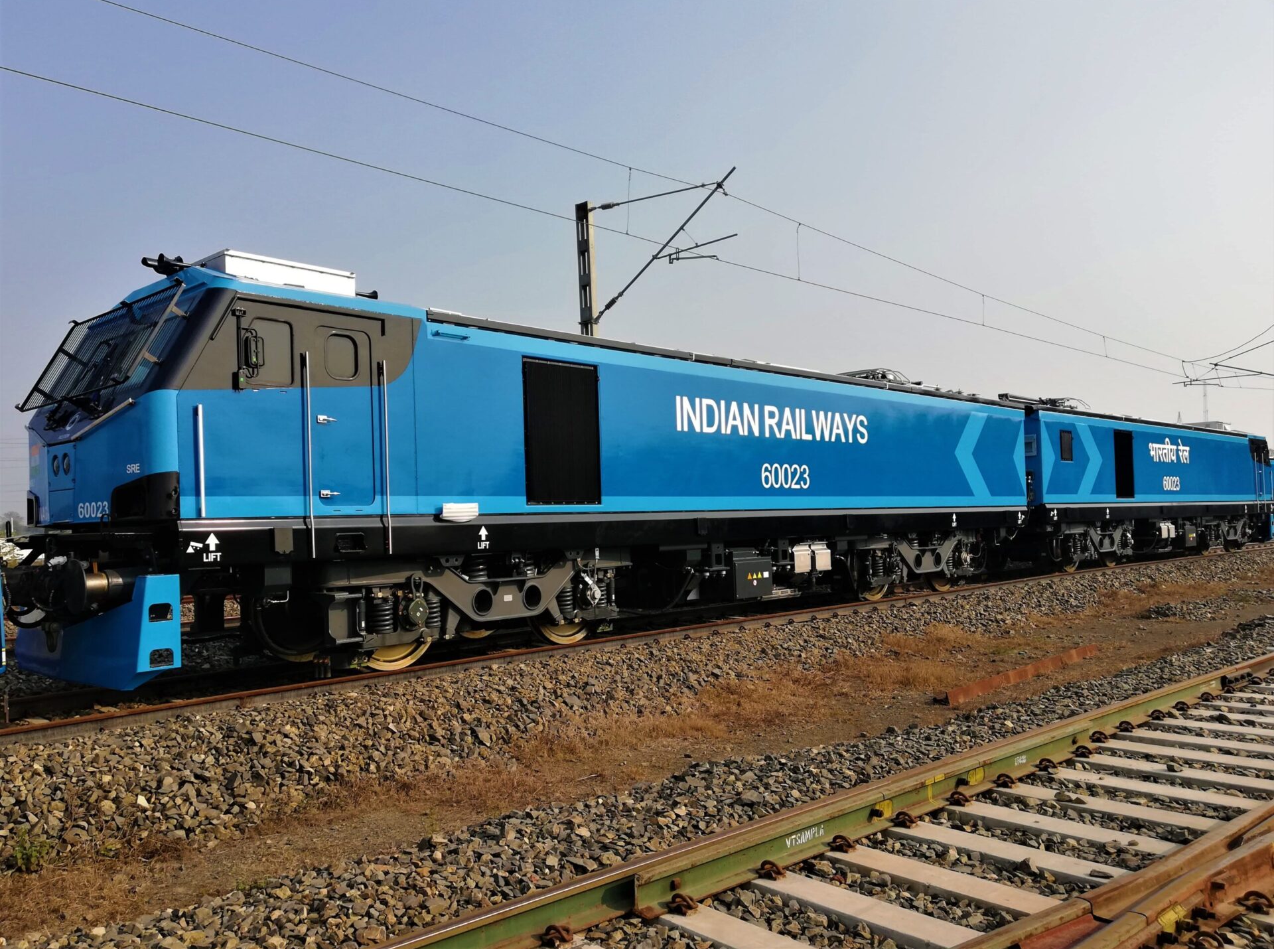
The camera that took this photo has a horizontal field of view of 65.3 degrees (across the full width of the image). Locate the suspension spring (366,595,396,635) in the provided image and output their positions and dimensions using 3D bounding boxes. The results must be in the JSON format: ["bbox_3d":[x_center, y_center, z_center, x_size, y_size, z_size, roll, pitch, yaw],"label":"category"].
[{"bbox_3d":[-2.771,1.525,10.783,0.280,0.420,0.280,-1,-3,0],"label":"suspension spring"}]

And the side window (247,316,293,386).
[{"bbox_3d":[-3.564,-1.178,9.642,0.060,0.656,0.469,-4,-4,45],"label":"side window"}]

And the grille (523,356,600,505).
[{"bbox_3d":[-0.926,-0.511,12.274,0.080,1.774,1.233,-4,-4,45],"label":"grille"}]

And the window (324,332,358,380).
[{"bbox_3d":[-3.031,-1.202,10.181,0.060,0.493,0.379,-4,-4,45],"label":"window"}]

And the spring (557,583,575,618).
[{"bbox_3d":[-0.900,1.605,12.667,0.235,0.430,0.235,-1,-3,0],"label":"spring"}]

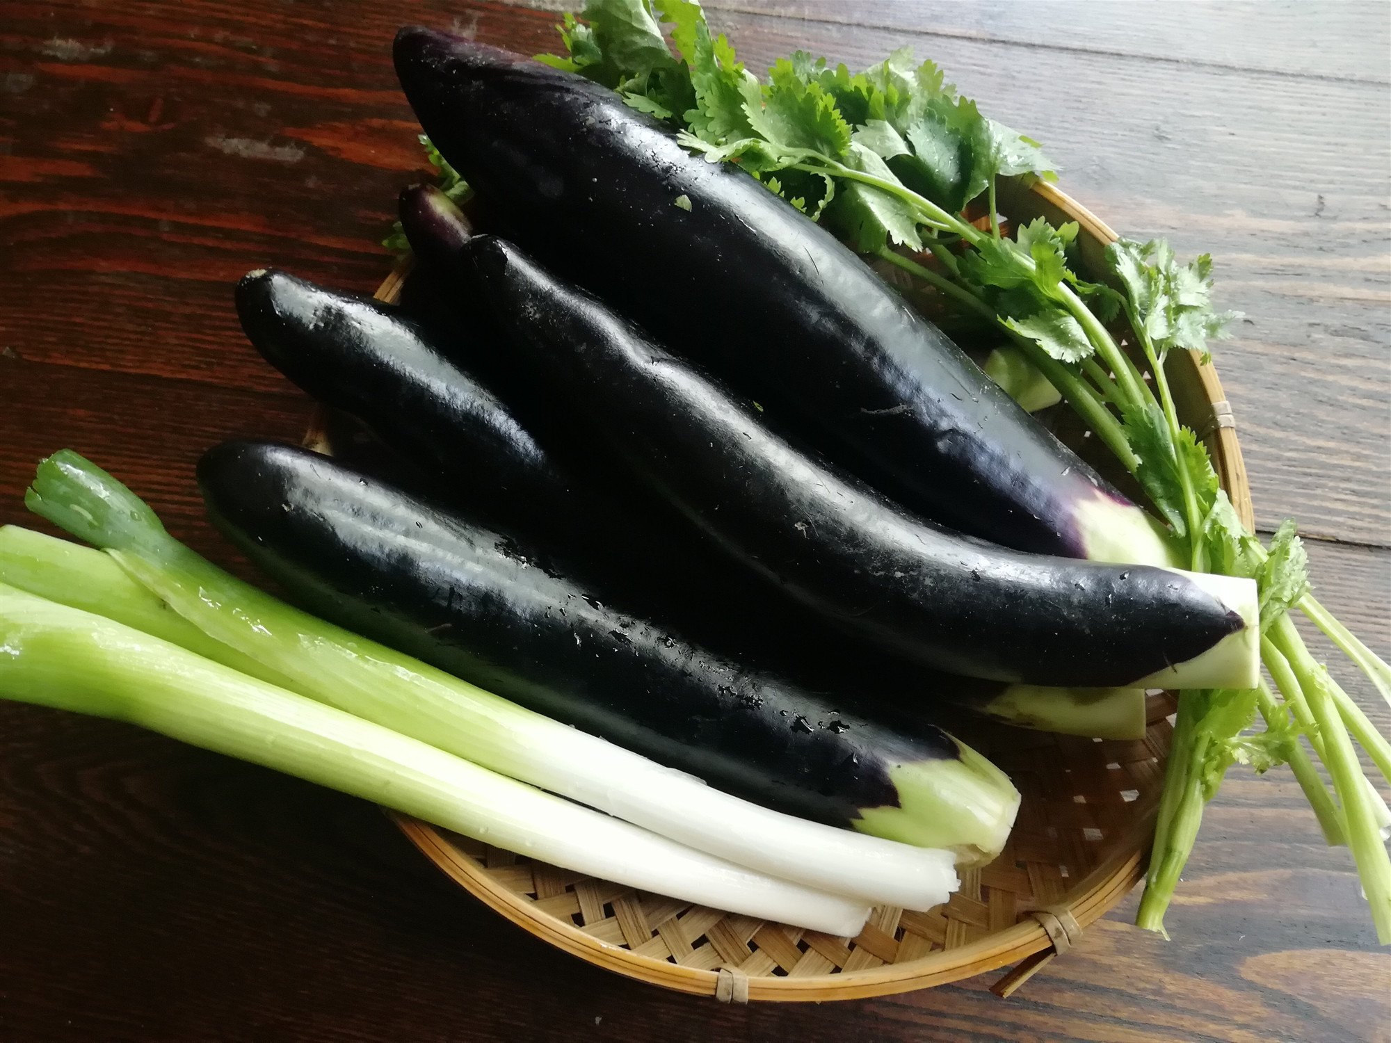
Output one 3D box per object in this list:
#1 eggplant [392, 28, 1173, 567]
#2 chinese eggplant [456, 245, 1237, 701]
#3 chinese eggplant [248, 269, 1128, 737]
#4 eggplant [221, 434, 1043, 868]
[{"bbox_3d":[0.021,-0.069,0.360,0.315,0.067,0.067,37,72,5],"label":"eggplant"},{"bbox_3d":[0.039,-0.006,0.322,0.271,0.041,0.068,25,70,5],"label":"chinese eggplant"},{"bbox_3d":[-0.007,0.003,0.348,0.321,0.043,0.058,24,69,1],"label":"chinese eggplant"},{"bbox_3d":[-0.027,0.045,0.336,0.274,0.046,0.049,24,69,-2],"label":"eggplant"}]

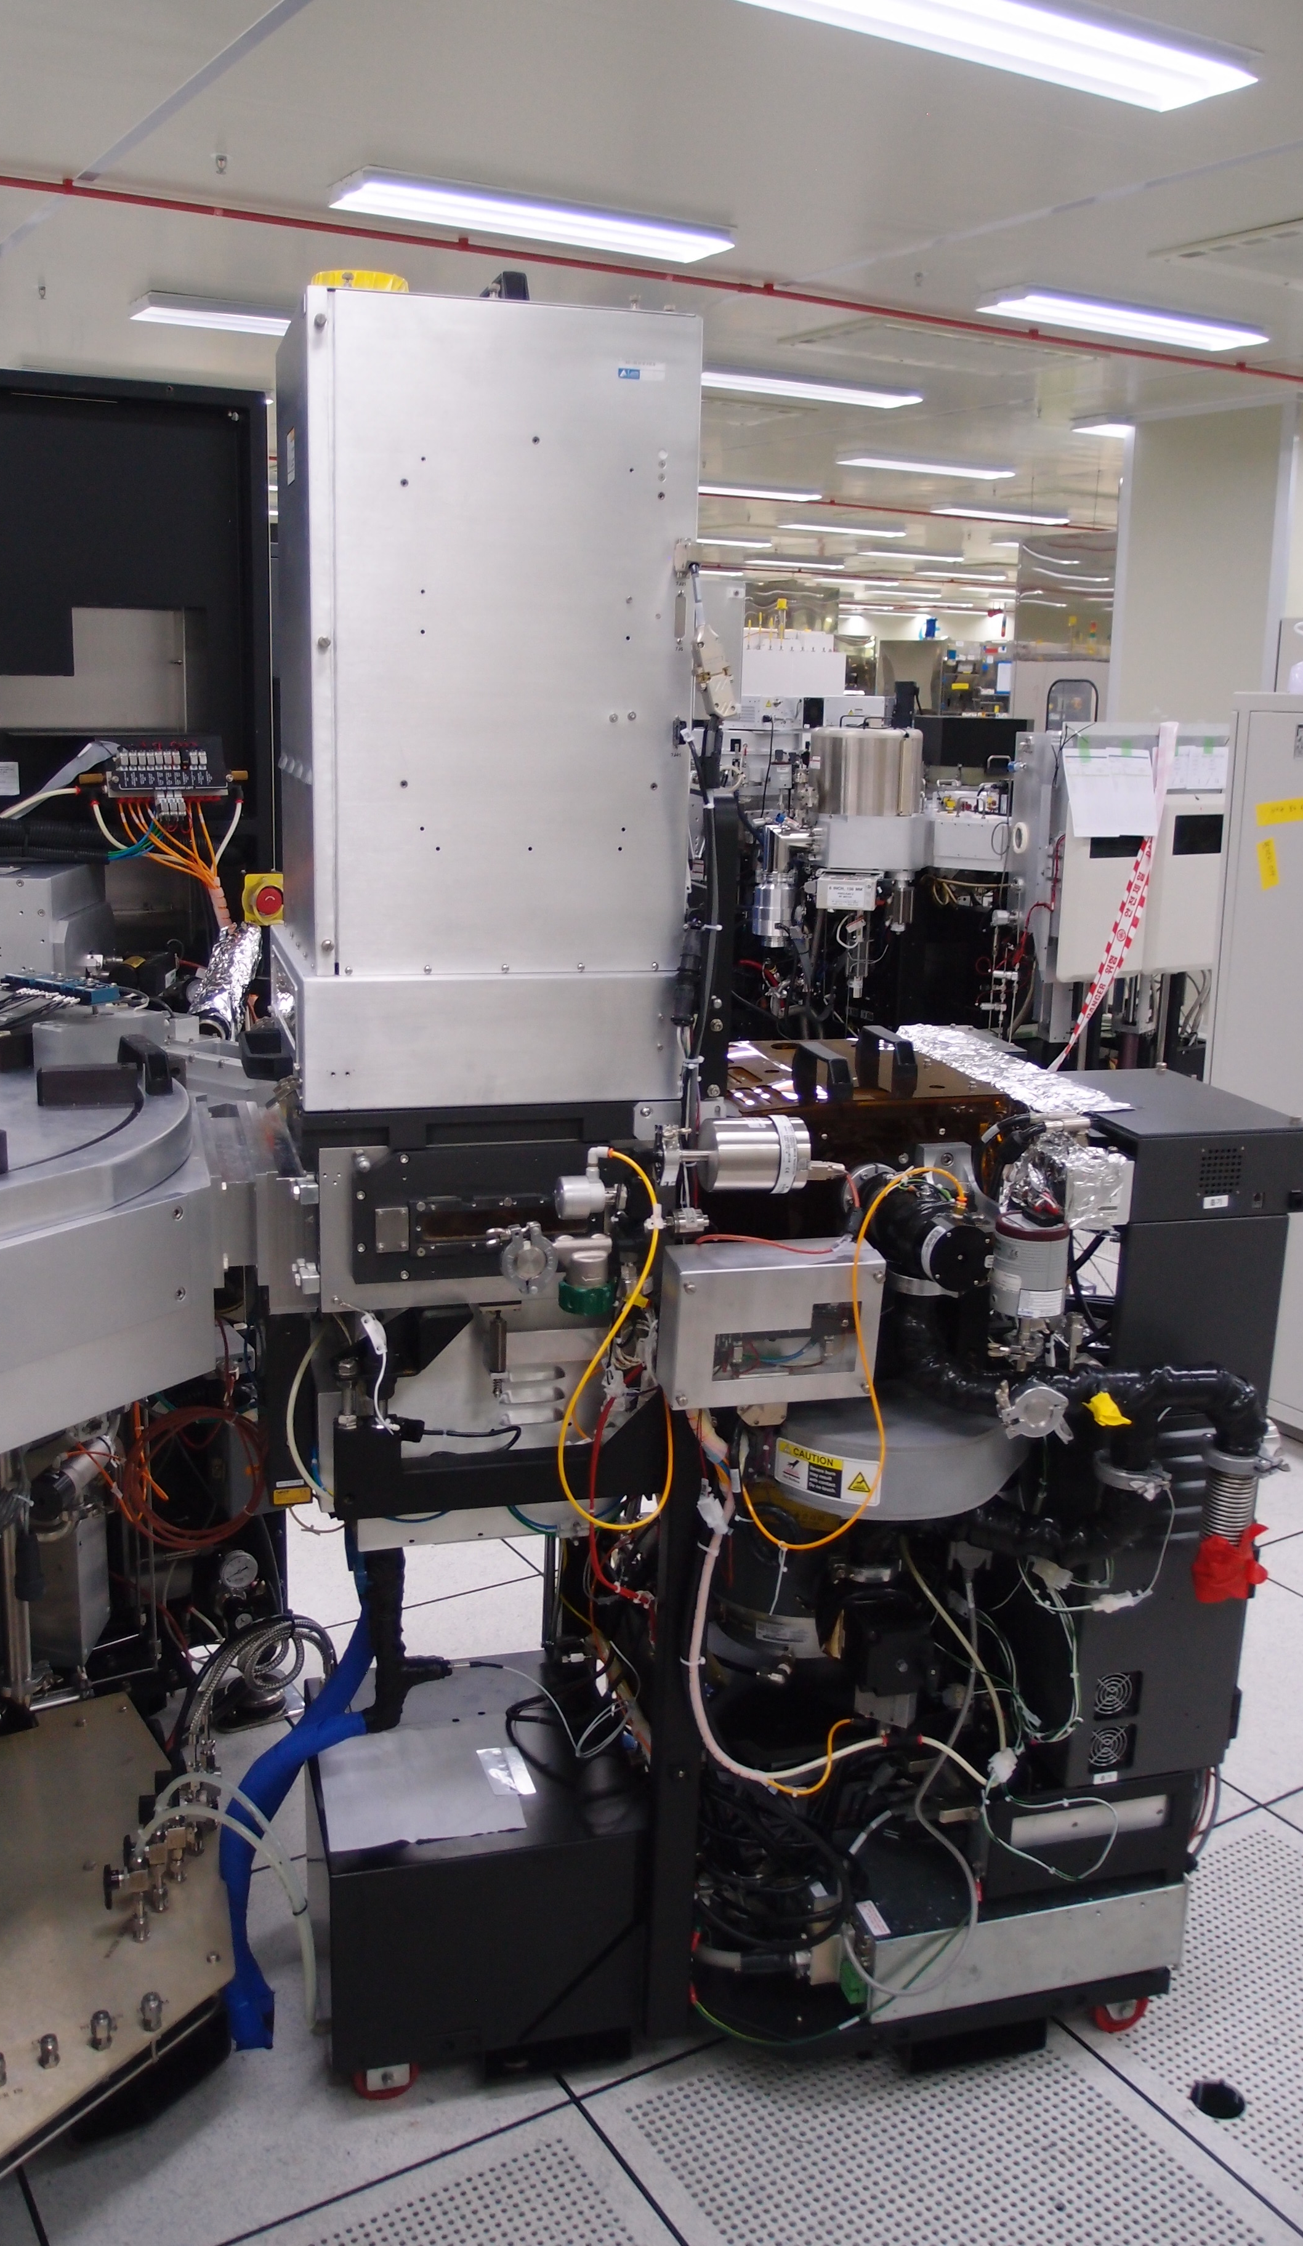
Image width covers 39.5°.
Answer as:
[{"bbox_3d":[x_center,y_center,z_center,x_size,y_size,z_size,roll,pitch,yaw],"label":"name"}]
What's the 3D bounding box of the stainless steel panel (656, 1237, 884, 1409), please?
[{"bbox_3d":[0.121,0.211,1.927,0.221,0.148,0.090,-2,14,-15],"label":"stainless steel panel"}]

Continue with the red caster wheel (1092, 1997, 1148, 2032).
[{"bbox_3d":[0.589,1.114,2.313,0.073,0.073,0.032,-2,14,-15],"label":"red caster wheel"}]

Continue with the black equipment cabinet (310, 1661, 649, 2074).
[{"bbox_3d":[-0.245,0.936,2.347,0.375,0.275,0.432,-2,14,-15],"label":"black equipment cabinet"}]

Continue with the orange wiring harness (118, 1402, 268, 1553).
[{"bbox_3d":[-0.550,0.426,2.178,0.168,0.168,0.070,-2,14,-15],"label":"orange wiring harness"}]

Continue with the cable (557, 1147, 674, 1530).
[{"bbox_3d":[-0.039,0.232,1.906,0.120,0.400,0.090,-2,14,-15],"label":"cable"}]

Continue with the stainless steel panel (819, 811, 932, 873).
[{"bbox_3d":[0.773,-0.966,6.250,0.390,0.205,0.250,0,14,-5],"label":"stainless steel panel"}]

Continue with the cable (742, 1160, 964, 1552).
[{"bbox_3d":[0.208,0.246,1.908,0.230,0.400,0.130,-2,14,-15],"label":"cable"}]

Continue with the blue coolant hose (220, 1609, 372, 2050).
[{"bbox_3d":[-0.436,0.893,2.285,0.195,0.460,0.230,-2,14,-15],"label":"blue coolant hose"}]

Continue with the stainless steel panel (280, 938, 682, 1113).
[{"bbox_3d":[-0.204,-0.127,2.055,0.400,0.142,0.360,-2,14,-15],"label":"stainless steel panel"}]

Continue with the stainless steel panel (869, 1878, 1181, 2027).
[{"bbox_3d":[0.443,0.982,2.175,0.405,0.115,0.035,-2,14,-15],"label":"stainless steel panel"}]

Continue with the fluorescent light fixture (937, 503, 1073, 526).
[{"bbox_3d":[2.754,-4.734,14.090,1.240,0.070,0.290,-7,16,-31],"label":"fluorescent light fixture"}]

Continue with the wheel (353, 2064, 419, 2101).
[{"bbox_3d":[-0.320,1.122,2.174,0.075,0.082,0.040,-2,14,-15],"label":"wheel"}]

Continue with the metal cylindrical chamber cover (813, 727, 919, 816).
[{"bbox_3d":[0.725,-1.175,6.100,0.360,0.286,0.360,1,13,0],"label":"metal cylindrical chamber cover"}]

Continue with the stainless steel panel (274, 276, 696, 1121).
[{"bbox_3d":[-0.196,-0.437,1.980,0.400,0.780,0.360,-2,14,-15],"label":"stainless steel panel"}]

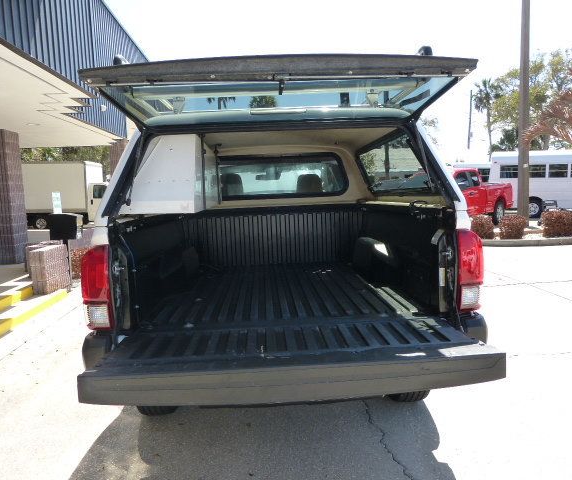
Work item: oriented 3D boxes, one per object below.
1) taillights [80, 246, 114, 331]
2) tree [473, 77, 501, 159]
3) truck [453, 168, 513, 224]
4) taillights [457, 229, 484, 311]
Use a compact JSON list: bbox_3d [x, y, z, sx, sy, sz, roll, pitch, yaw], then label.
[{"bbox_3d":[-0.793,0.186,2.018,0.150,0.375,0.170,-2,6,-2],"label":"taillights"},{"bbox_3d":[19.238,-9.614,44.606,2.800,11.589,2.800,1,6,22],"label":"tree"},{"bbox_3d":[5.476,-1.350,15.498,5.850,1.920,2.080,-7,8,-41],"label":"truck"},{"bbox_3d":[0.794,0.128,2.091,0.150,0.375,0.170,-2,6,-2],"label":"taillights"}]

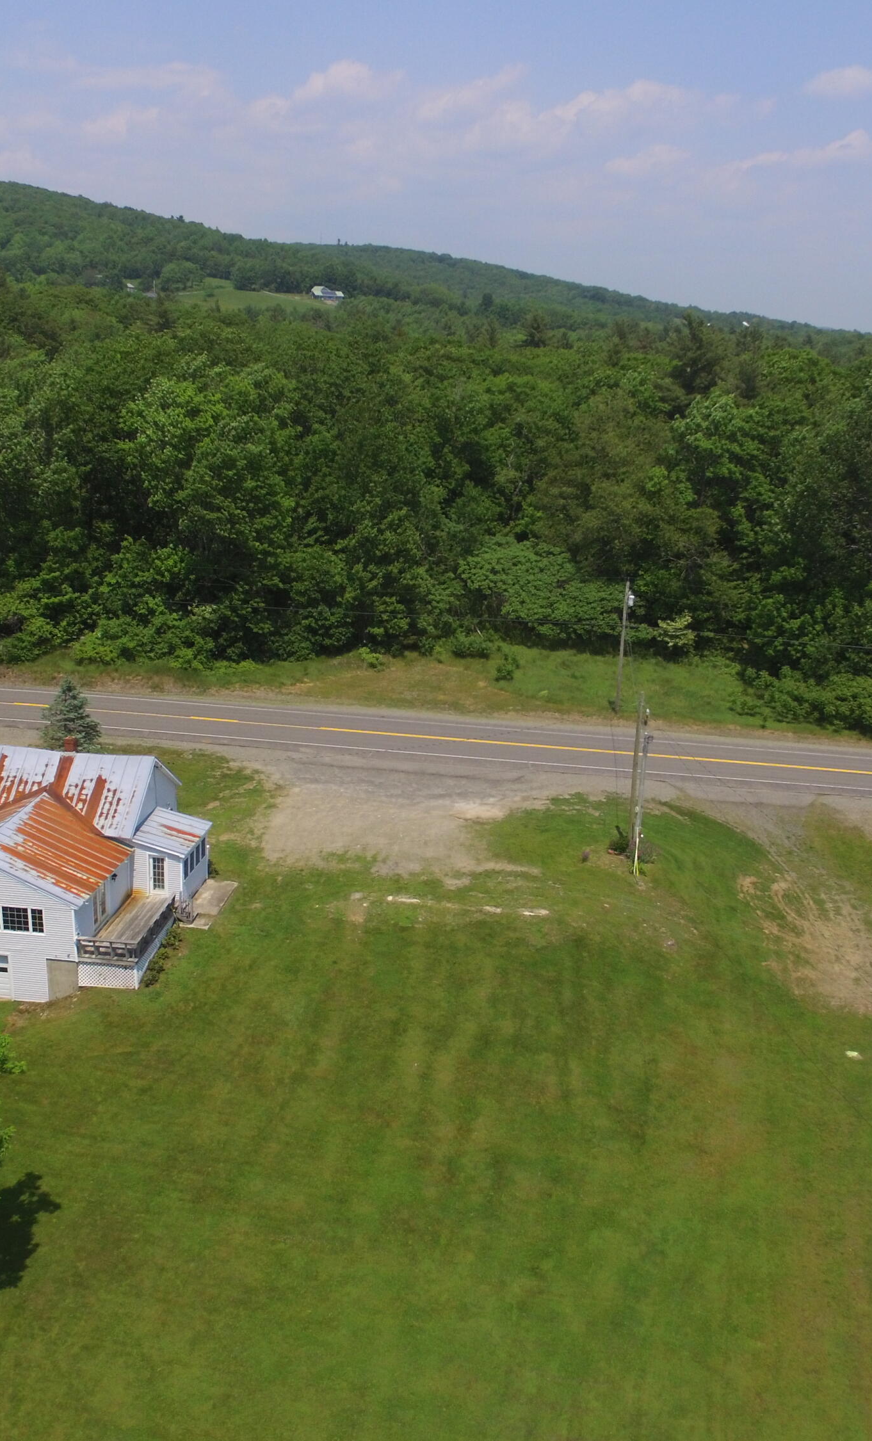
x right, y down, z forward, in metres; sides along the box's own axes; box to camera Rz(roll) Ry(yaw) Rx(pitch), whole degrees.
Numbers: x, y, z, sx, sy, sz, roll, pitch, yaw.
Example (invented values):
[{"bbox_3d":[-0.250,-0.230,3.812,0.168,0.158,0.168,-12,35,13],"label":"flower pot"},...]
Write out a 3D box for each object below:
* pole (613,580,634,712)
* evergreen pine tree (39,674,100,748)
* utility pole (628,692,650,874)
[{"bbox_3d":[12.142,-4.655,71.463,0.600,8.650,0.450,1,18,0],"label":"pole"},{"bbox_3d":[-21.627,-0.278,64.733,3.720,4.960,3.720,1,18,0],"label":"evergreen pine tree"},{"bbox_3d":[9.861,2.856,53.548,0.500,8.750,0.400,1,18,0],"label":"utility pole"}]

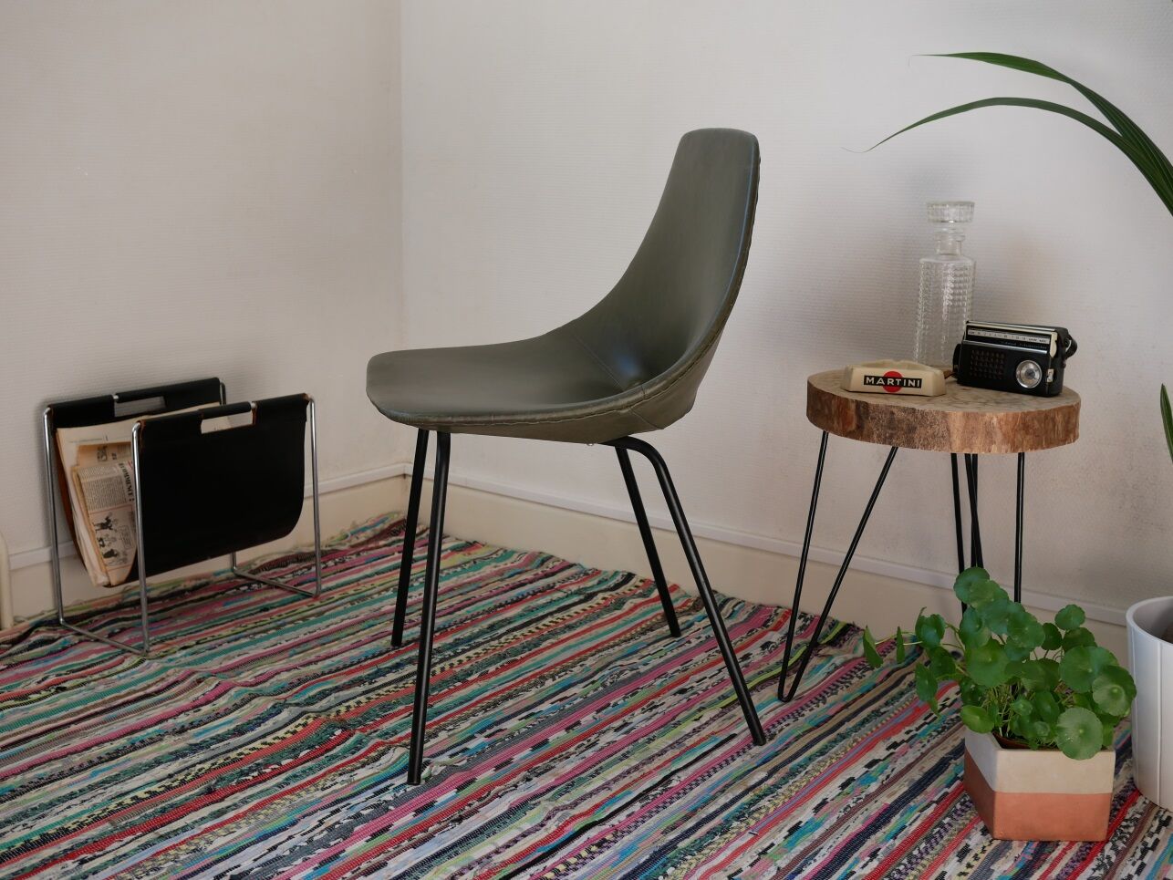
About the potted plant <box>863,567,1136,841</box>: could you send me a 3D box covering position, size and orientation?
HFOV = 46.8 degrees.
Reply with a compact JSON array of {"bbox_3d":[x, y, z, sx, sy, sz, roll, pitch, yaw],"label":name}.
[{"bbox_3d":[0.479,0.298,1.604,0.306,0.302,0.219,1,12,0],"label":"potted plant"}]

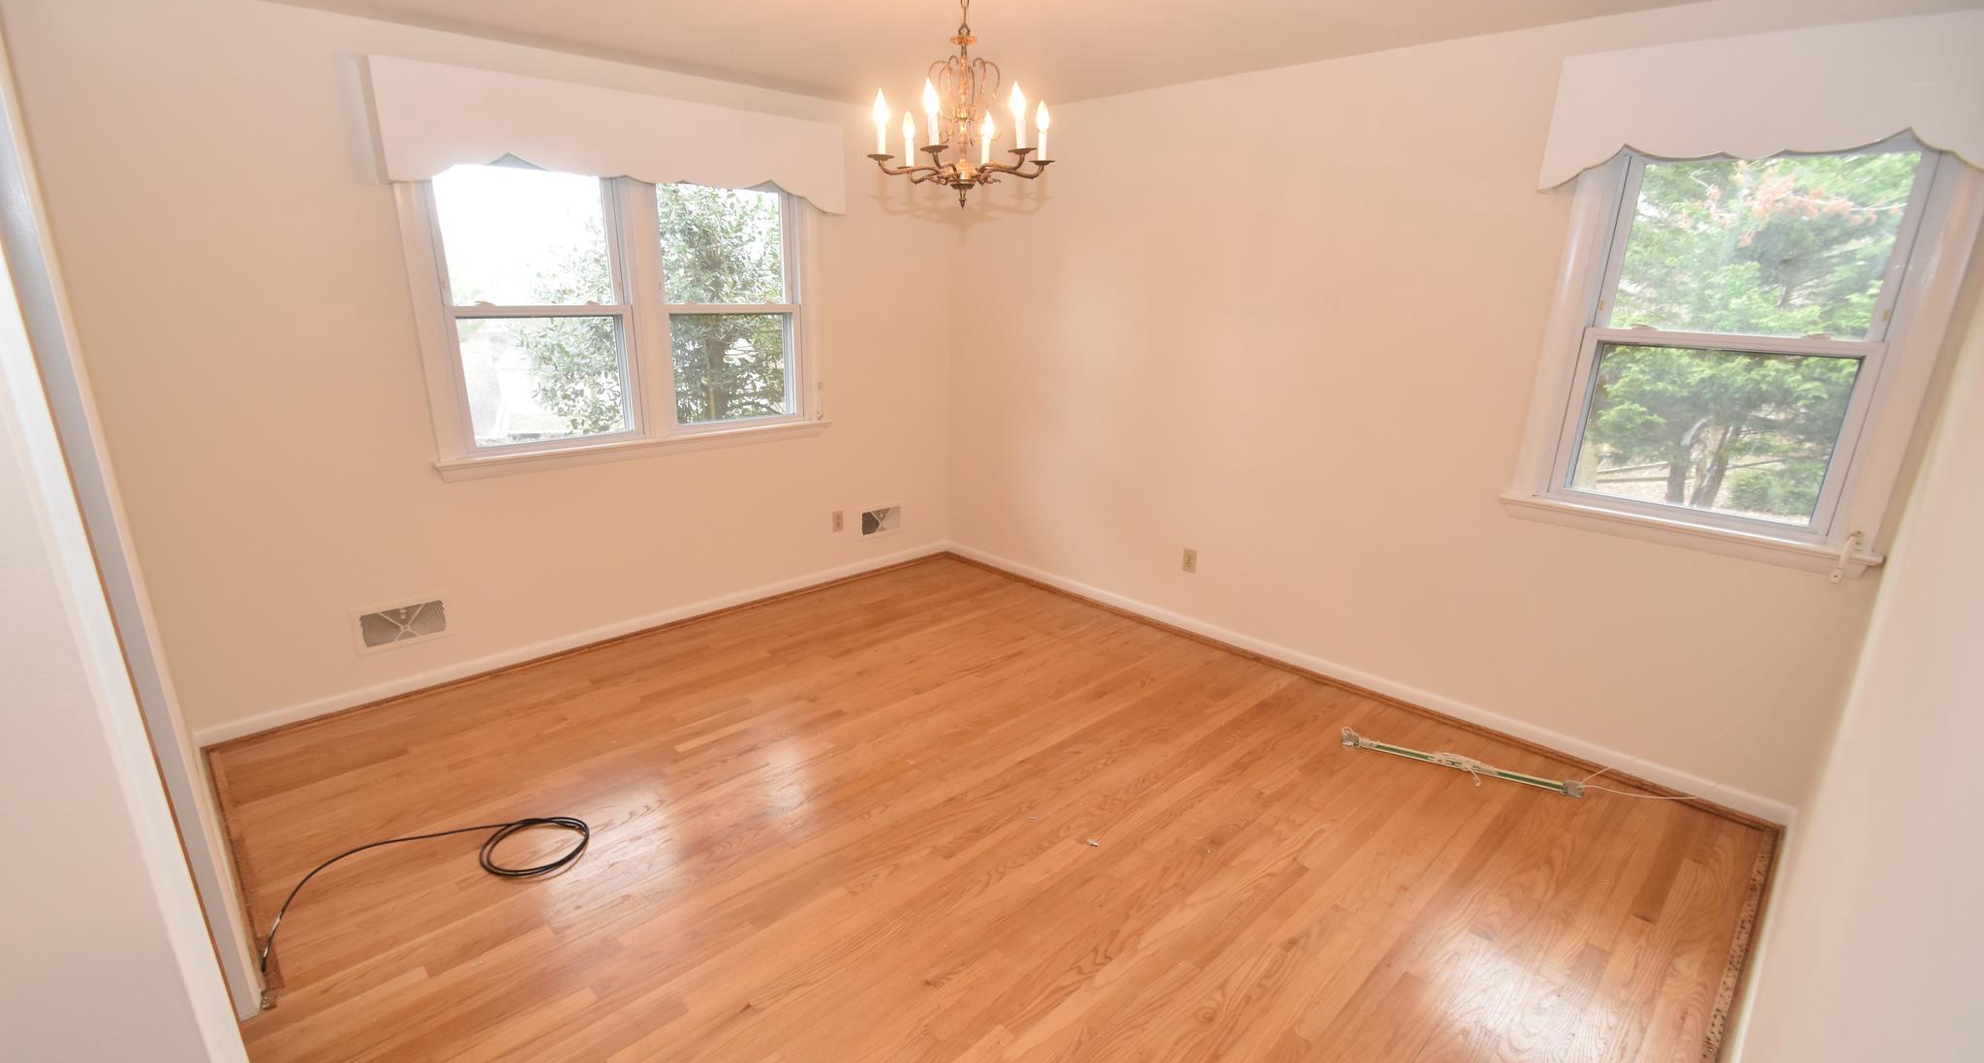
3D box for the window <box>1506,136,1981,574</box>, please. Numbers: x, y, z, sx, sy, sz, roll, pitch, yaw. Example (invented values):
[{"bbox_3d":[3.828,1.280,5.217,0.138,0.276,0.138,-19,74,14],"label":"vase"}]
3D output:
[{"bbox_3d":[2.243,-0.556,2.547,0.960,1.260,0.120,16,23,40],"label":"window"}]

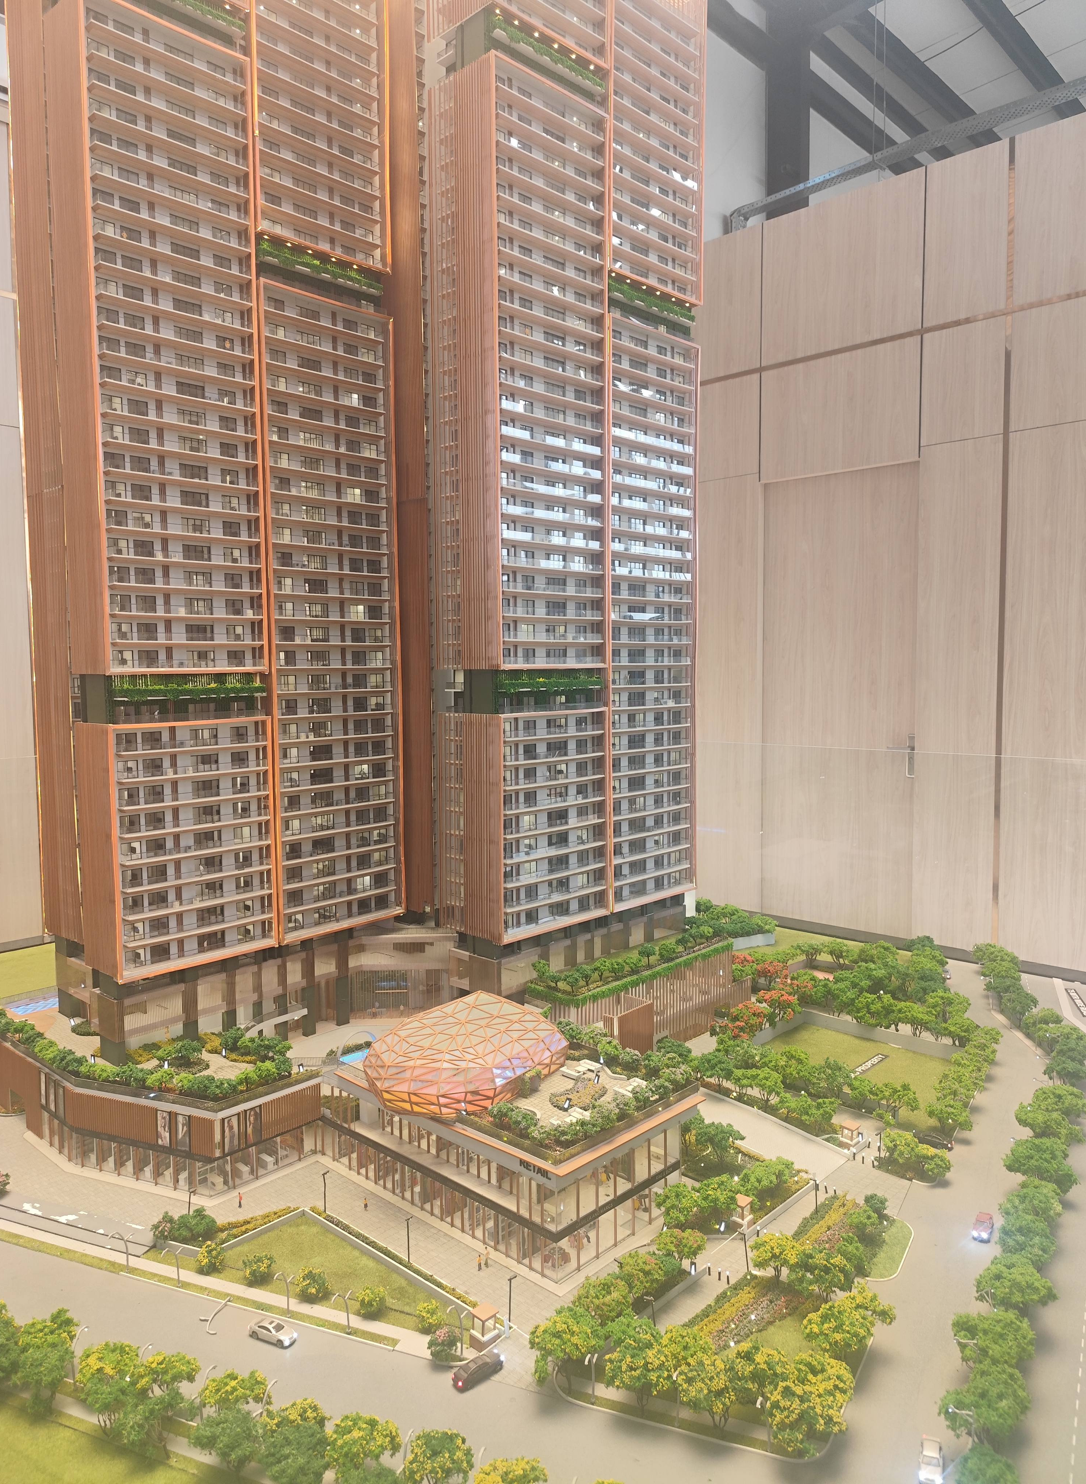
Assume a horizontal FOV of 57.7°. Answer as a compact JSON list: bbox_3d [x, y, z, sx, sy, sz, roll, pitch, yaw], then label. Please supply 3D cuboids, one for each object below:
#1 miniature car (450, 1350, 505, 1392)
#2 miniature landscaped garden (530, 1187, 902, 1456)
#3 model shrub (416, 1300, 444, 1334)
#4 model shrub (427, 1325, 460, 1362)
[{"bbox_3d":[-0.071,0.695,1.095,0.062,0.018,0.022,-4,6,-43],"label":"miniature car"},{"bbox_3d":[0.279,0.654,1.218,0.292,0.076,0.554,3,5,40],"label":"miniature landscaped garden"},{"bbox_3d":[-0.134,0.680,1.168,0.033,0.036,0.033,0,4,0],"label":"model shrub"},{"bbox_3d":[-0.114,0.684,1.123,0.037,0.035,0.037,0,4,0],"label":"model shrub"}]

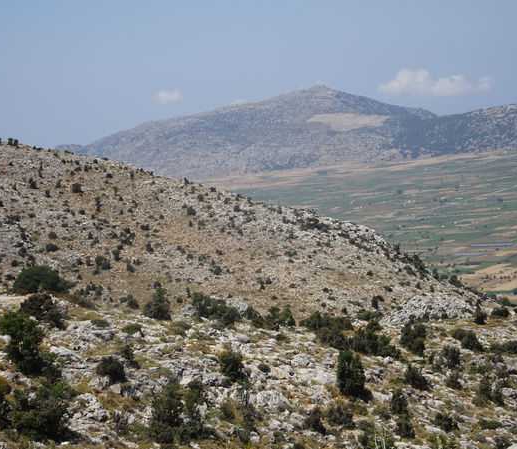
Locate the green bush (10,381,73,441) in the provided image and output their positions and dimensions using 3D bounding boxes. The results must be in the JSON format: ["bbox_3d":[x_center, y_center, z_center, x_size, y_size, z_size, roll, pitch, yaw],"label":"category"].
[{"bbox_3d":[-9.648,8.270,60.000,2.845,2.614,2.618,0,5,0],"label":"green bush"}]

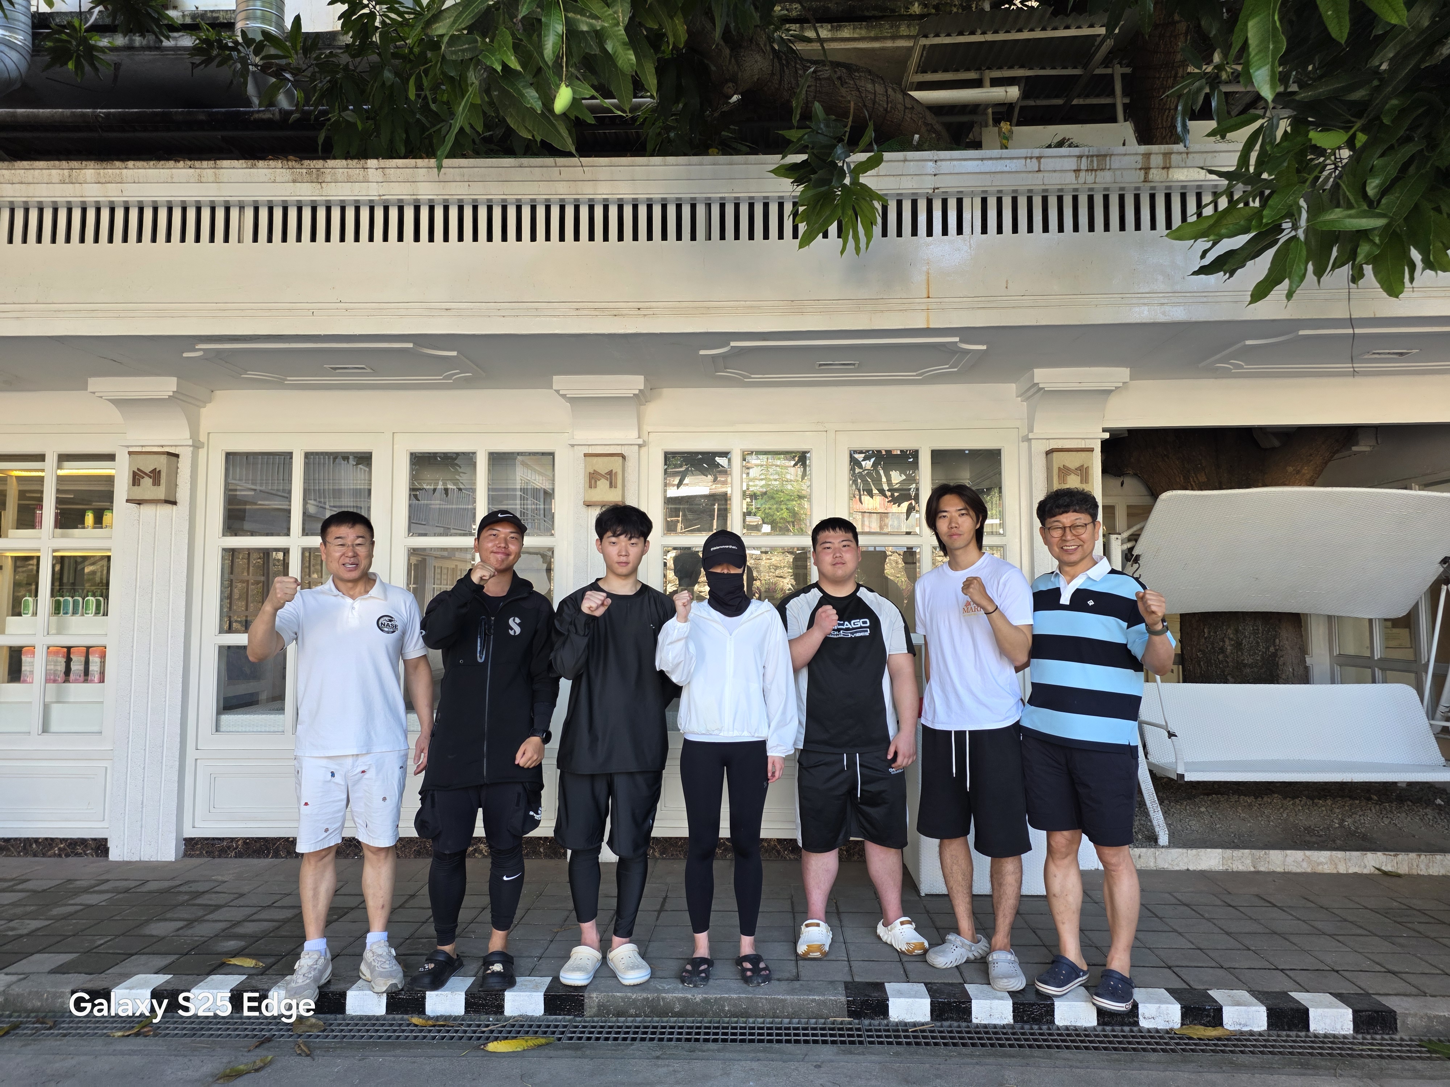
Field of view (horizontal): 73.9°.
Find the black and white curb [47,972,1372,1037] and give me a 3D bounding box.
[{"bbox_3d":[-0.018,1.619,3.390,4.543,0.085,0.190,0,-4,2],"label":"black and white curb"}]

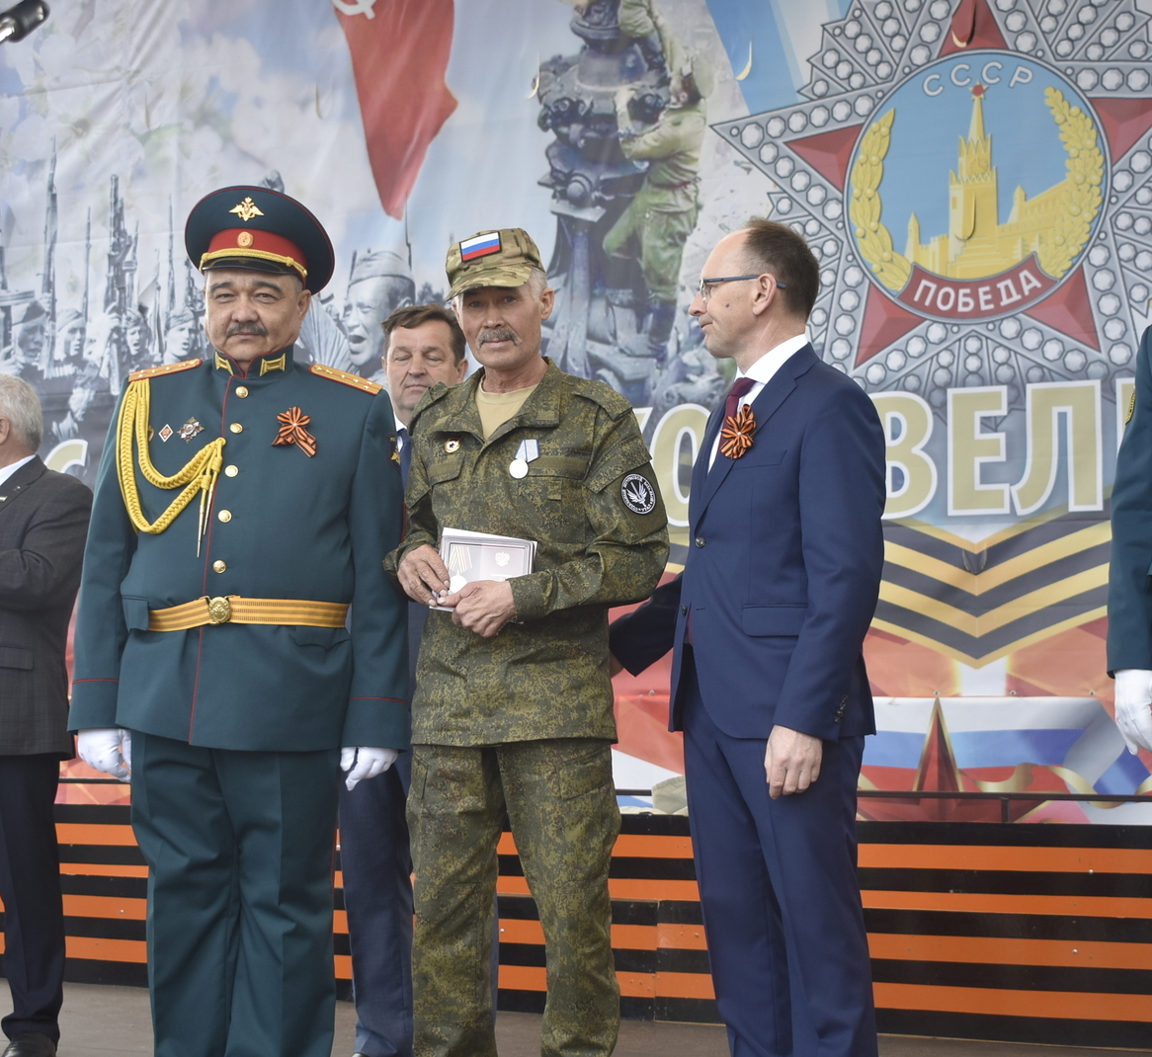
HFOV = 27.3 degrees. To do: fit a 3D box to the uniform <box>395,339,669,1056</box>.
[{"bbox_3d":[-0.095,0.379,4.300,0.540,1.400,0.370,-2,-5,21],"label":"uniform"}]

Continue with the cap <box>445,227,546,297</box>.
[{"bbox_3d":[-0.149,-0.487,4.360,0.170,0.130,0.240,-5,-1,25],"label":"cap"}]

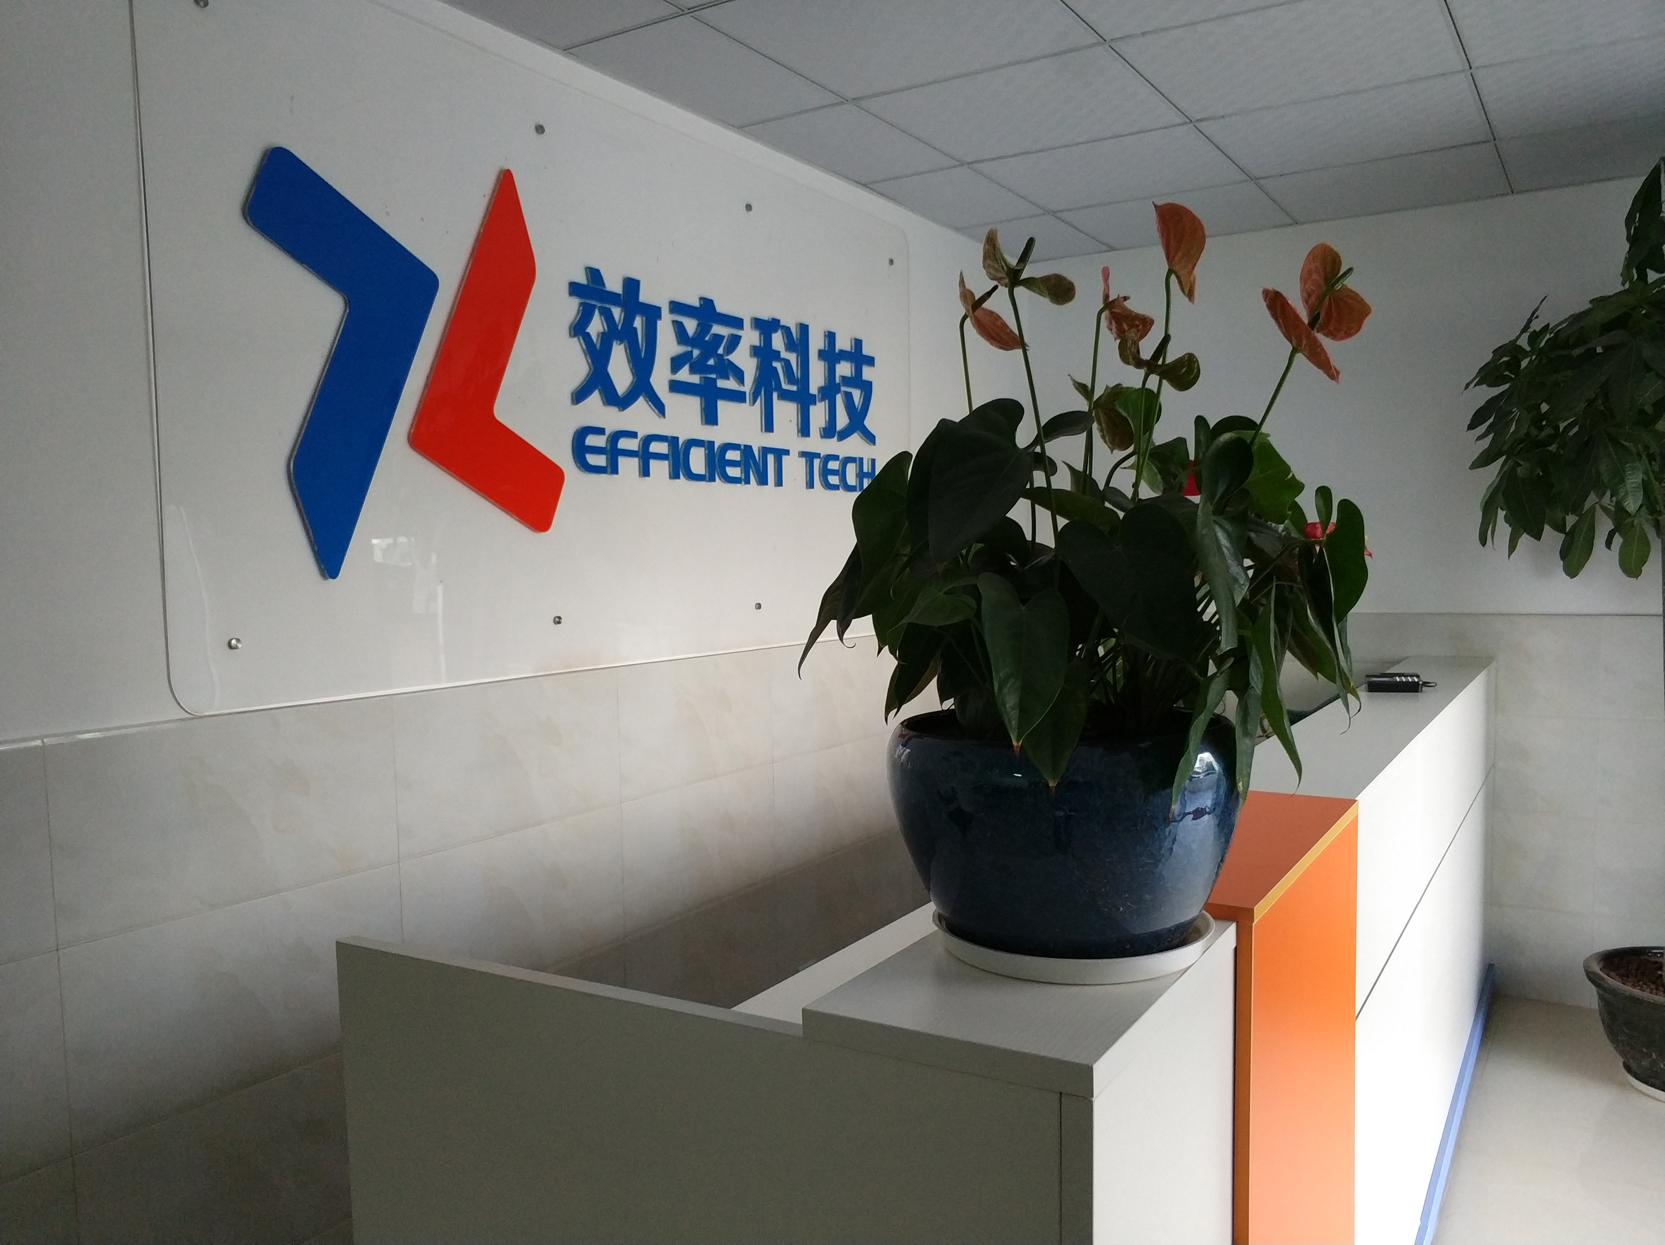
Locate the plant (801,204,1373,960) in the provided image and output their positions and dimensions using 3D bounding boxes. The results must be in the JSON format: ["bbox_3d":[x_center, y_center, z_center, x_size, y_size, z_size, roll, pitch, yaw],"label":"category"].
[{"bbox_3d":[0.232,-0.047,1.248,0.530,0.700,0.500,-1,3,0],"label":"plant"}]

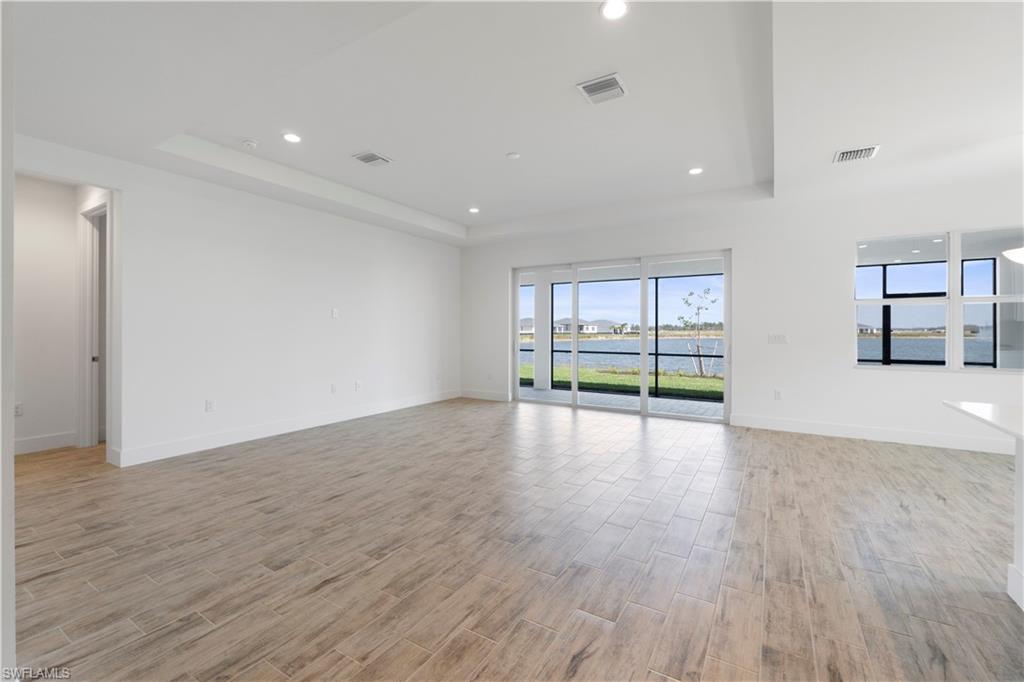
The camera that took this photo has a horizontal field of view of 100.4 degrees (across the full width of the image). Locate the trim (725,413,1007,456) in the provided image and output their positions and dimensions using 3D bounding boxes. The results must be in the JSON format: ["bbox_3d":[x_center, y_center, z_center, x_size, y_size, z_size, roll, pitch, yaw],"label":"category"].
[{"bbox_3d":[4.122,1.084,5.081,2.680,0.165,0.020,1,2,32],"label":"trim"}]

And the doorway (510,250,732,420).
[{"bbox_3d":[1.515,-0.086,6.766,3.527,2.421,0.150,1,2,32],"label":"doorway"}]

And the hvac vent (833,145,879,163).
[{"bbox_3d":[3.128,-1.684,3.883,0.302,0.020,0.302,1,2,32],"label":"hvac vent"}]

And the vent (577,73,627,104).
[{"bbox_3d":[0.685,-1.890,3.226,0.302,0.020,0.302,1,2,32],"label":"vent"}]

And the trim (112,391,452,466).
[{"bbox_3d":[-2.347,1.058,6.164,0.020,0.173,5.045,1,2,32],"label":"trim"}]

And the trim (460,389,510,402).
[{"bbox_3d":[-0.522,1.013,7.986,1.183,0.165,0.020,1,2,32],"label":"trim"}]

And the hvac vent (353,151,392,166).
[{"bbox_3d":[-1.470,-1.920,4.526,0.302,0.020,0.302,1,2,32],"label":"hvac vent"}]

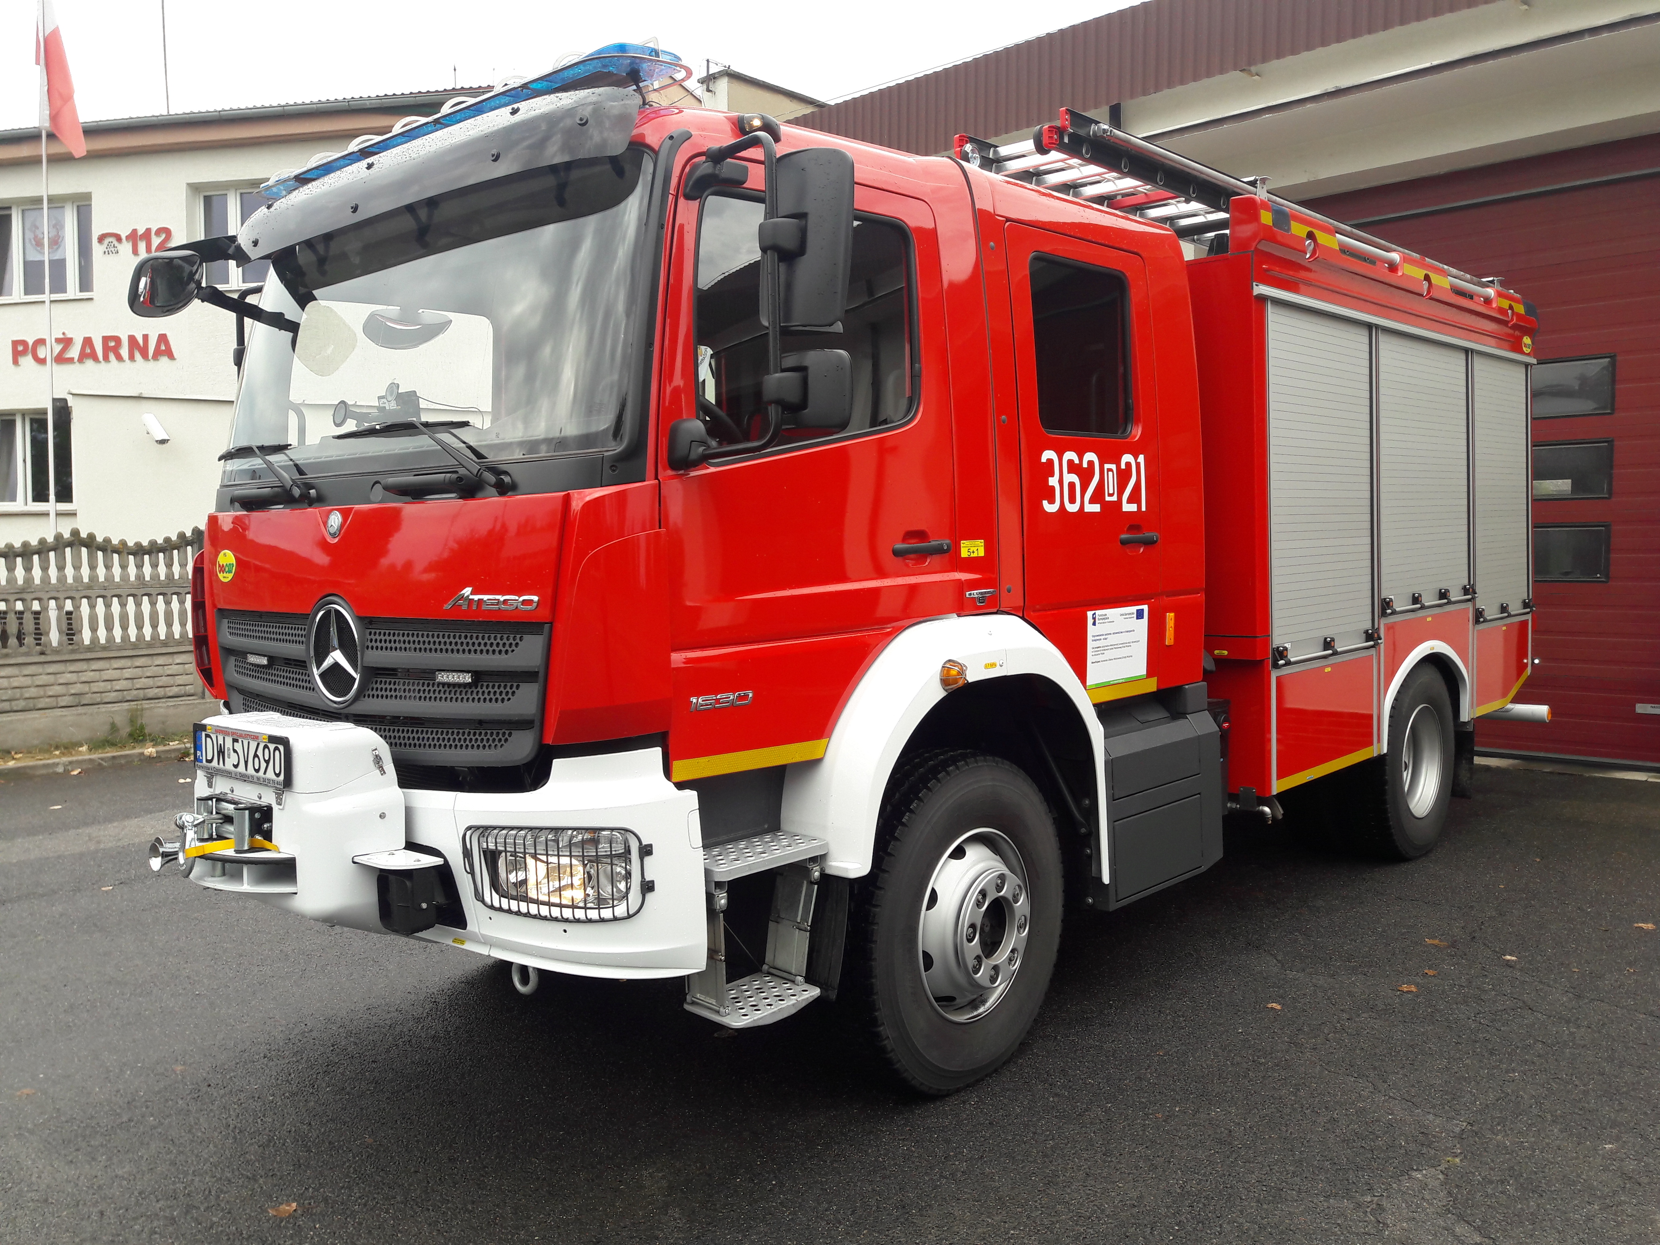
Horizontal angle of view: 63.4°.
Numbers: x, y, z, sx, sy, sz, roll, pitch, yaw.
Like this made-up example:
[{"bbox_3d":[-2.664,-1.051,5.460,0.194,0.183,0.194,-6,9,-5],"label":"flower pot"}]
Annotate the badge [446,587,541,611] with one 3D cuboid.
[{"bbox_3d":[-0.848,-0.058,3.339,0.410,0.058,0.015,1,5,39],"label":"badge"}]

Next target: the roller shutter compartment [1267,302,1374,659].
[{"bbox_3d":[2.167,-0.624,6.022,0.140,1.470,1.160,2,5,42],"label":"roller shutter compartment"}]

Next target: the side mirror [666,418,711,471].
[{"bbox_3d":[-0.326,-0.420,3.205,0.090,0.122,0.100,2,5,42],"label":"side mirror"}]

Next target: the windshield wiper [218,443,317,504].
[{"bbox_3d":[-1.762,-0.450,4.175,0.090,0.190,0.780,-5,5,-41],"label":"windshield wiper"}]

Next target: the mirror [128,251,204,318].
[{"bbox_3d":[-2.114,-1.074,4.270,0.110,0.220,0.250,21,15,29],"label":"mirror"}]

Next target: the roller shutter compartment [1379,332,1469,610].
[{"bbox_3d":[2.932,-0.721,6.738,0.140,1.330,1.270,2,5,42],"label":"roller shutter compartment"}]

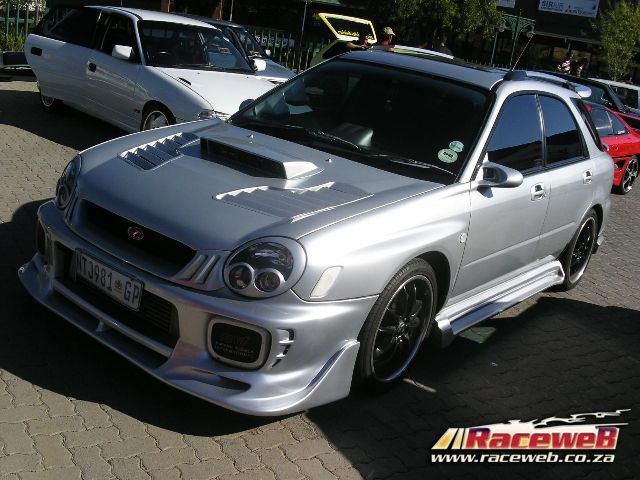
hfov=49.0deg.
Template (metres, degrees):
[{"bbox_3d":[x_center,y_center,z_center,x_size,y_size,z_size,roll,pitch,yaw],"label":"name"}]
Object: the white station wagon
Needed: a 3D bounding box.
[{"bbox_3d":[-1.856,-1.942,8.354,1.710,1.410,4.100,-8,23,-44],"label":"white station wagon"}]

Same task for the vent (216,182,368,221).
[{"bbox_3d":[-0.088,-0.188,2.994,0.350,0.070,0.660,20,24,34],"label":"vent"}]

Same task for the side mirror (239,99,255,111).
[{"bbox_3d":[-0.447,-0.810,4.402,0.210,0.140,0.130,20,19,35],"label":"side mirror"}]

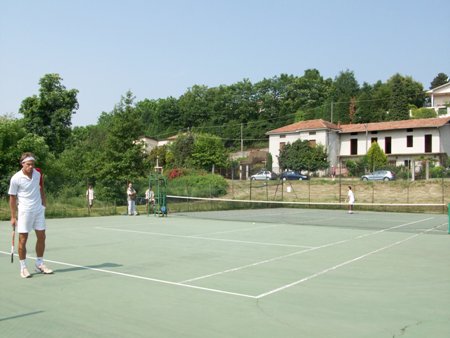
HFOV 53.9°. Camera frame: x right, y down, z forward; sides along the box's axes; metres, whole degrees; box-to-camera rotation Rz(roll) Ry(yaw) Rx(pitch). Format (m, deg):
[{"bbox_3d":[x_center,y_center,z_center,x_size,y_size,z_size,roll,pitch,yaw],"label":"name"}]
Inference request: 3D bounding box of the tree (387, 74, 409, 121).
[{"bbox_3d":[35.889,-14.460,92.000,4.200,10.600,4.200,0,-3,21],"label":"tree"}]

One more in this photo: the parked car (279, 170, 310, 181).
[{"bbox_3d":[9.973,0.983,63.000,4.050,1.410,1.680,0,-3,33],"label":"parked car"}]

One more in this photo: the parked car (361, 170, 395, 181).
[{"bbox_3d":[19.379,0.847,55.900,4.100,1.440,1.720,0,-3,33],"label":"parked car"}]

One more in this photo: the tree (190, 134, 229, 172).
[{"bbox_3d":[-2.197,-2.045,67.000,5.400,7.000,5.400,2,-3,-2],"label":"tree"}]

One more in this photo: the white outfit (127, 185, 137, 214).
[{"bbox_3d":[-4.869,1.674,23.200,0.380,1.450,0.520,-1,-3,37],"label":"white outfit"}]

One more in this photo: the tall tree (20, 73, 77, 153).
[{"bbox_3d":[-18.360,-3.381,46.000,6.200,12.600,6.000,3,-3,-22],"label":"tall tree"}]

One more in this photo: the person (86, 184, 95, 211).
[{"bbox_3d":[-8.862,1.849,29.200,0.520,1.700,0.380,2,-3,-20],"label":"person"}]

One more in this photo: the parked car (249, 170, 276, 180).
[{"bbox_3d":[5.777,0.992,65.500,3.750,1.420,1.640,0,-3,33],"label":"parked car"}]

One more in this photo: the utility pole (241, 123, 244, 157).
[{"bbox_3d":[3.760,-6.166,95.000,0.300,7.600,0.300,1,-3,2],"label":"utility pole"}]

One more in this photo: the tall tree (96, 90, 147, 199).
[{"bbox_3d":[-8.576,-1.799,37.000,4.300,9.300,4.200,2,-3,-13],"label":"tall tree"}]

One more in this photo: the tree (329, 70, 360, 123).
[{"bbox_3d":[28.375,-16.859,105.000,7.000,13.300,7.000,1,-3,15],"label":"tree"}]

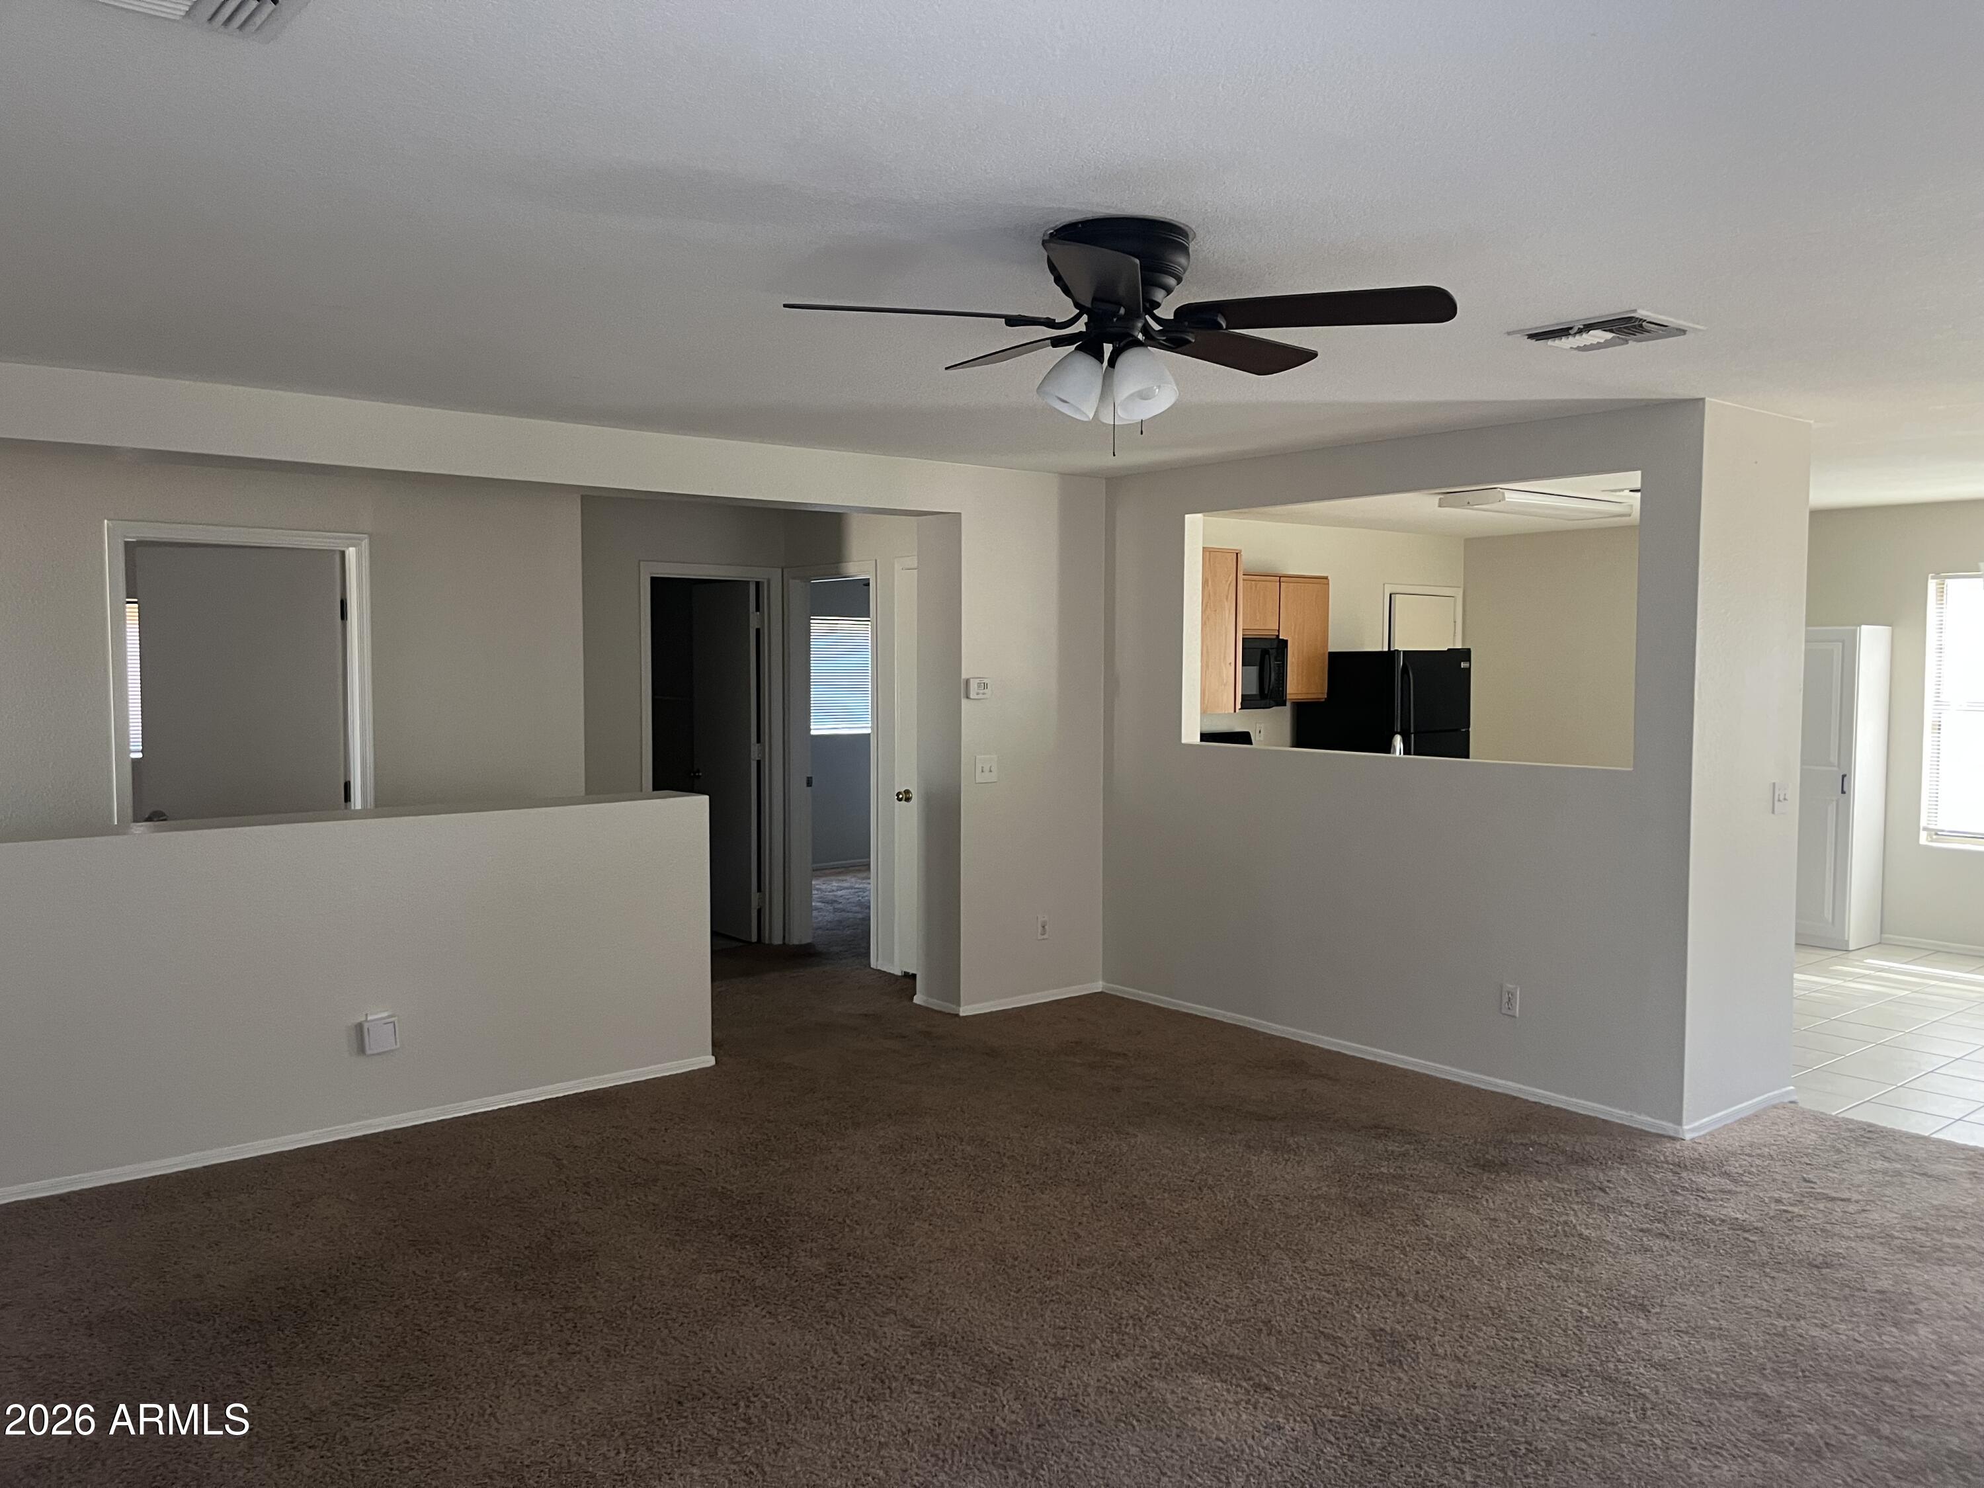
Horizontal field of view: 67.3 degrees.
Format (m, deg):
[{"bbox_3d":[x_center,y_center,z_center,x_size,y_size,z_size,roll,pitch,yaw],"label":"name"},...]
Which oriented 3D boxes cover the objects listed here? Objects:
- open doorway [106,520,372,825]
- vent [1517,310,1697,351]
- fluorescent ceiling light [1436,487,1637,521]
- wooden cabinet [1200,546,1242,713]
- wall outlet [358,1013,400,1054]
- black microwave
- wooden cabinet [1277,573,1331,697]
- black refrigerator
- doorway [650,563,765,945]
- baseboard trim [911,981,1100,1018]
[{"bbox_3d":[-2.904,0.219,5.826,0.931,2.098,0.136,-3,4,-40],"label":"open doorway"},{"bbox_3d":[1.593,-1.061,3.855,0.353,0.032,0.353,-3,4,-40],"label":"vent"},{"bbox_3d":[2.906,-1.264,7.889,1.260,0.067,0.377,-3,4,-40],"label":"fluorescent ceiling light"},{"bbox_3d":[0.834,-0.531,7.122,0.329,0.764,0.642,-3,4,-40],"label":"wooden cabinet"},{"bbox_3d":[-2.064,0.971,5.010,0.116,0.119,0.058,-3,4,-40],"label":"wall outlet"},{"bbox_3d":[1.335,-0.416,8.700,0.756,0.406,0.377,-3,4,-40],"label":"black microwave"},{"bbox_3d":[1.787,-0.635,9.105,0.472,0.754,0.313,-3,4,-40],"label":"wooden cabinet"},{"bbox_3d":[2.422,0.246,9.277,0.698,1.647,0.778,-3,4,-40],"label":"black refrigerator"},{"bbox_3d":[-1.554,0.118,8.078,0.727,2.038,0.128,-3,4,-40],"label":"doorway"},{"bbox_3d":[0.067,1.176,7.053,0.838,0.046,0.353,-3,4,-40],"label":"baseboard trim"}]

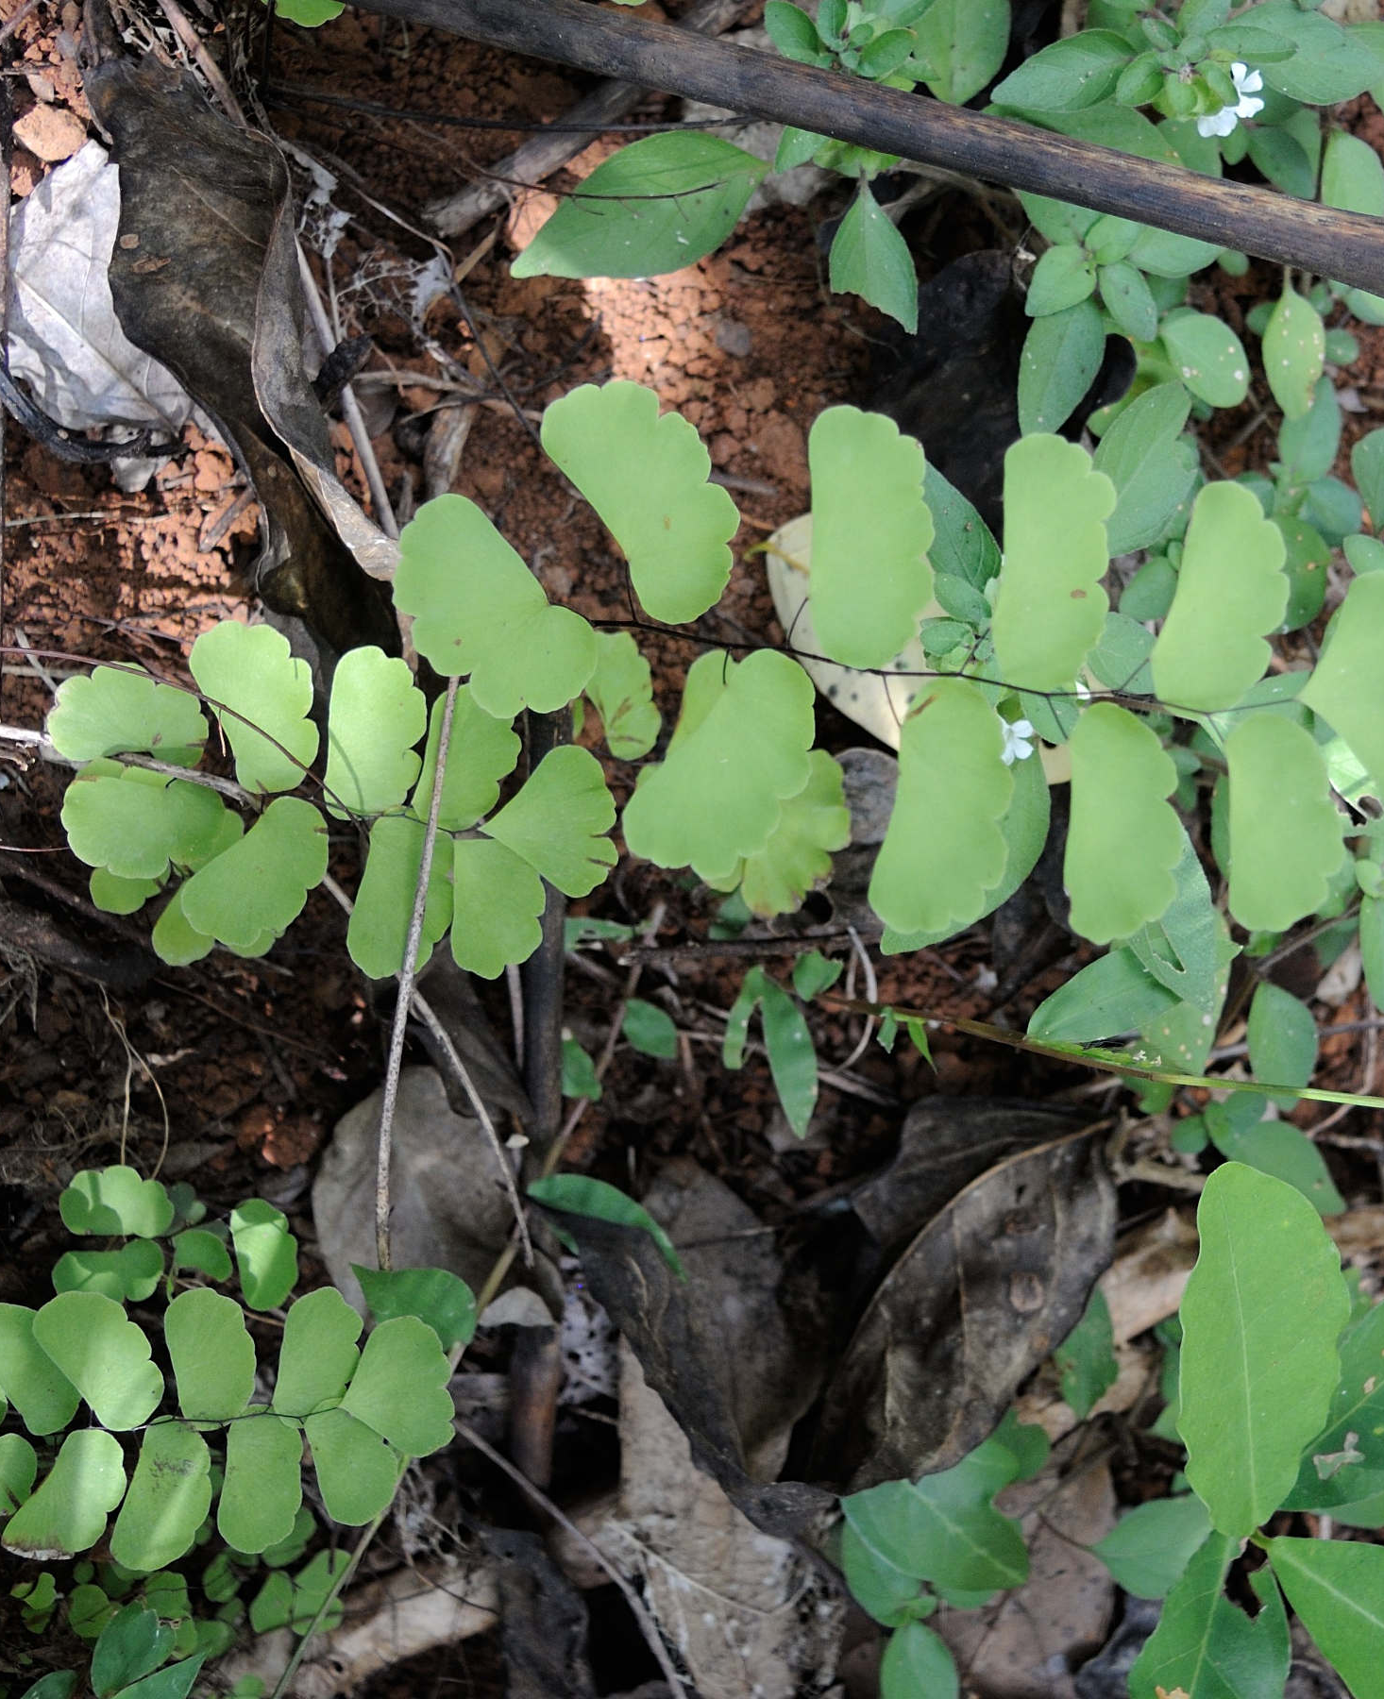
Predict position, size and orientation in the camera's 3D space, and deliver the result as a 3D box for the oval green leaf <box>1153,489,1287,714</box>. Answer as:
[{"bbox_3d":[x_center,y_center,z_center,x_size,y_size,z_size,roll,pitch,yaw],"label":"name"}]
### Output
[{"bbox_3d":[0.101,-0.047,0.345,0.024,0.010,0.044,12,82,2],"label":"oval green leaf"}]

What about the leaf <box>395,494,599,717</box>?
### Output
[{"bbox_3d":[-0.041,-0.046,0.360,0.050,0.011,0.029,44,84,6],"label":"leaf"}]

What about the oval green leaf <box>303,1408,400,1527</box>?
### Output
[{"bbox_3d":[-0.073,0.134,0.400,0.018,0.008,0.026,-20,82,-3],"label":"oval green leaf"}]

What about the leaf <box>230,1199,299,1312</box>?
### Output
[{"bbox_3d":[-0.099,0.095,0.430,0.014,0.007,0.026,-9,77,-2],"label":"leaf"}]

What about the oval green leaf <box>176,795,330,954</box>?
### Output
[{"bbox_3d":[-0.089,0.006,0.386,0.035,0.006,0.022,-44,82,0],"label":"oval green leaf"}]

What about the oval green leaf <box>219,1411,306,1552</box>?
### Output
[{"bbox_3d":[-0.094,0.138,0.400,0.017,0.008,0.029,5,81,1],"label":"oval green leaf"}]

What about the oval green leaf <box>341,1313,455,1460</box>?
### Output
[{"bbox_3d":[-0.064,0.117,0.395,0.024,0.008,0.029,-12,82,-2],"label":"oval green leaf"}]

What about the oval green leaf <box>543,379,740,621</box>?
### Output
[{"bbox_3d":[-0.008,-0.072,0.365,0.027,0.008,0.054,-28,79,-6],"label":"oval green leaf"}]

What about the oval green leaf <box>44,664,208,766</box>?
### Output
[{"bbox_3d":[-0.119,-0.028,0.392,0.035,0.008,0.022,2,71,7],"label":"oval green leaf"}]

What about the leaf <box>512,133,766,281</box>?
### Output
[{"bbox_3d":[-0.014,-0.156,0.451,0.067,0.009,0.038,-24,73,-2],"label":"leaf"}]

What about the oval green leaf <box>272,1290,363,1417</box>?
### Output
[{"bbox_3d":[-0.082,0.112,0.405,0.017,0.006,0.029,8,77,2],"label":"oval green leaf"}]

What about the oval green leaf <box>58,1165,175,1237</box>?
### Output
[{"bbox_3d":[-0.135,0.083,0.430,0.026,0.007,0.017,1,77,0],"label":"oval green leaf"}]

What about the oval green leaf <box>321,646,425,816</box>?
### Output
[{"bbox_3d":[-0.070,-0.026,0.405,0.022,0.007,0.039,2,77,0],"label":"oval green leaf"}]

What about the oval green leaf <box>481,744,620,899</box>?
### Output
[{"bbox_3d":[-0.030,-0.006,0.386,0.029,0.005,0.032,2,81,-3],"label":"oval green leaf"}]

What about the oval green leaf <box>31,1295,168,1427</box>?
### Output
[{"bbox_3d":[-0.130,0.112,0.406,0.020,0.006,0.034,-39,79,-5],"label":"oval green leaf"}]

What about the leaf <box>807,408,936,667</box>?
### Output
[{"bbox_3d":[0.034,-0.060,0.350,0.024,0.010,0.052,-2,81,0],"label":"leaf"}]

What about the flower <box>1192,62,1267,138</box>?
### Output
[{"bbox_3d":[0.126,-0.176,0.430,0.014,0.011,0.016,38,74,2],"label":"flower"}]

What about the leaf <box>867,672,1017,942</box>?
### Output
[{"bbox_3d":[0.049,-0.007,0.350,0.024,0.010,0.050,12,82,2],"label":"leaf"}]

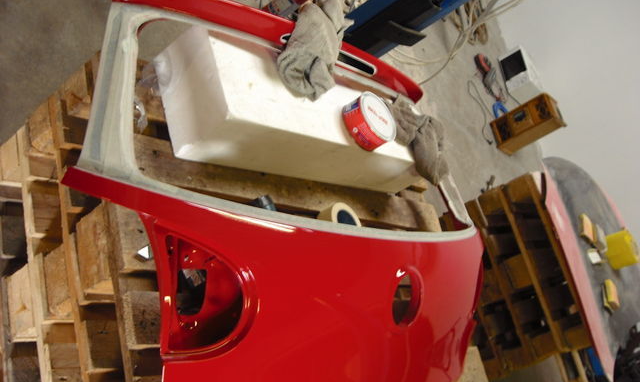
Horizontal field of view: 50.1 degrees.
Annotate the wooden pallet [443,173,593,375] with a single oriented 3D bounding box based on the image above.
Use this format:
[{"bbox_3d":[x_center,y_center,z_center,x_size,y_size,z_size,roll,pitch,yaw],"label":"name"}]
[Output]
[{"bbox_3d":[1.209,0.509,3.666,1.200,0.720,0.800,12,56,-49],"label":"wooden pallet"}]

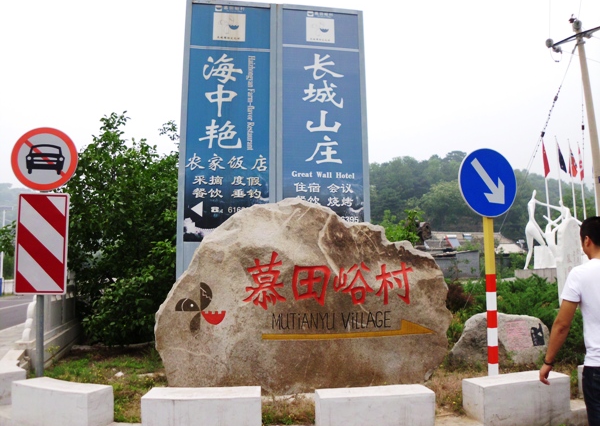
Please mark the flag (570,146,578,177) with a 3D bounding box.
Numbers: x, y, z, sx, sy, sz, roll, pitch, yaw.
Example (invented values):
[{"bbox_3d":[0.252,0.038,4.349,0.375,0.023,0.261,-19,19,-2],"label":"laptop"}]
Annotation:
[{"bbox_3d":[10.634,-1.956,18.800,0.330,1.250,0.200,0,-6,0],"label":"flag"}]

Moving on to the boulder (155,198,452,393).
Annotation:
[{"bbox_3d":[0.042,0.982,5.850,3.350,2.200,1.000,-1,-6,12],"label":"boulder"}]

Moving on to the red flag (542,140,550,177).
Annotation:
[{"bbox_3d":[9.143,-2.021,18.000,0.320,1.330,0.200,0,-6,0],"label":"red flag"}]

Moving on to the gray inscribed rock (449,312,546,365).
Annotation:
[{"bbox_3d":[2.919,1.851,7.100,1.320,0.740,0.600,-1,-6,5],"label":"gray inscribed rock"}]

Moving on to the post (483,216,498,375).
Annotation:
[{"bbox_3d":[2.179,1.012,5.550,0.115,2.000,0.115,0,-6,0],"label":"post"}]

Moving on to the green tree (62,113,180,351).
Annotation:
[{"bbox_3d":[-3.403,0.294,9.200,2.500,4.300,2.400,0,-6,0],"label":"green tree"}]

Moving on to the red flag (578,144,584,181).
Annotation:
[{"bbox_3d":[11.137,-1.998,19.200,0.260,1.350,0.200,0,-6,0],"label":"red flag"}]

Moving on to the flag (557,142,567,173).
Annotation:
[{"bbox_3d":[9.915,-2.104,18.400,0.360,1.200,0.200,0,-6,0],"label":"flag"}]

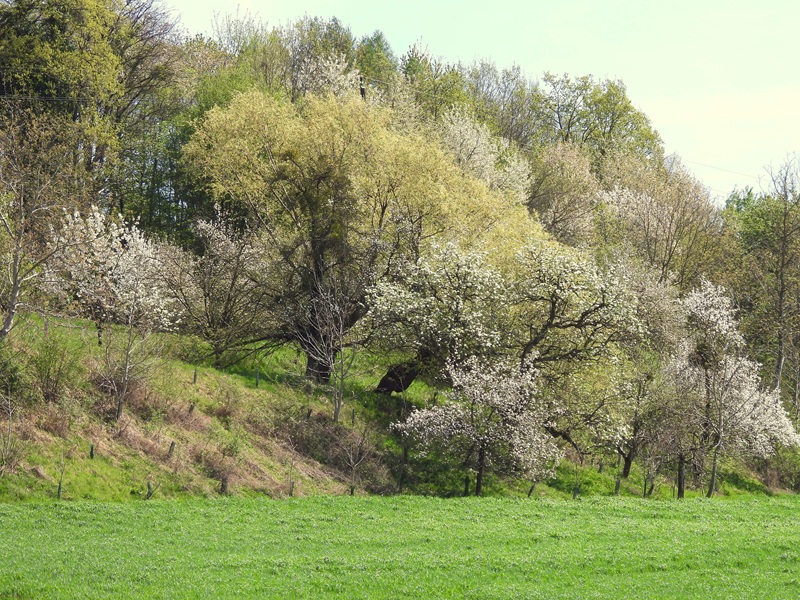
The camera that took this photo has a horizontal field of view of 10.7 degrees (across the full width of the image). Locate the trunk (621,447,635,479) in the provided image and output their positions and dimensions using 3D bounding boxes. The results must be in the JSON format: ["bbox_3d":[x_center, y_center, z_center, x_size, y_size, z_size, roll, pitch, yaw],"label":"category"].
[{"bbox_3d":[10.482,7.510,197.000,0.645,1.521,0.548,0,-2,0],"label":"trunk"}]

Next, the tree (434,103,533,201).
[{"bbox_3d":[4.251,-7.043,219.000,4.969,5.737,4.720,0,-2,0],"label":"tree"}]

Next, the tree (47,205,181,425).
[{"bbox_3d":[-13.650,0.641,203.000,6.267,9.971,5.954,0,-2,0],"label":"tree"}]

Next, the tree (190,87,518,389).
[{"bbox_3d":[-2.278,-2.973,205.000,16.302,14.145,13.857,0,-2,0],"label":"tree"}]

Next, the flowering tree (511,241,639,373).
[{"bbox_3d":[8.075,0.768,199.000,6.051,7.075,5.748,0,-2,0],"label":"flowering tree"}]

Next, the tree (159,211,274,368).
[{"bbox_3d":[-8.745,-0.434,206.000,5.975,7.372,5.676,0,-2,0],"label":"tree"}]

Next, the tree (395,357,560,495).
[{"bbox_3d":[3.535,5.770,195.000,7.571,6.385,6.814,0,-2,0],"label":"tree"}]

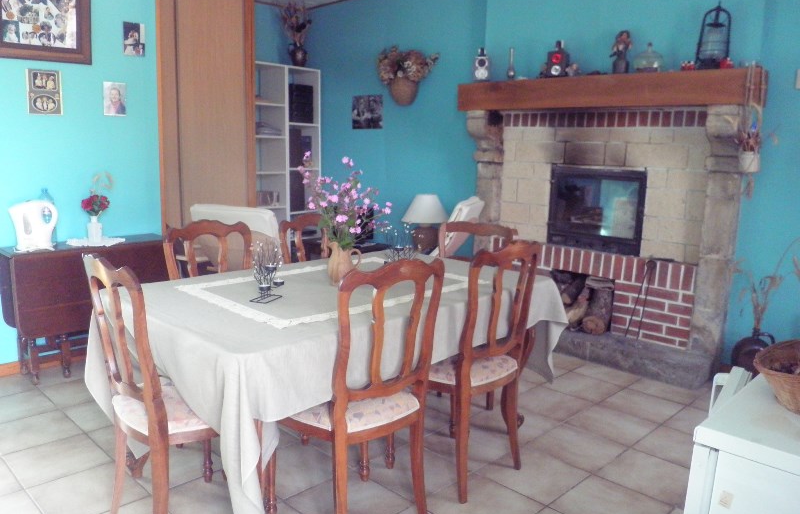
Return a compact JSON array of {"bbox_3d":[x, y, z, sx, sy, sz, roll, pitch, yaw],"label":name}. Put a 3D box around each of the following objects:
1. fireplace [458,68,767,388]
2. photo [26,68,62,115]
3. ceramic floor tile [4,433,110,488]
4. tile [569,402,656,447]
[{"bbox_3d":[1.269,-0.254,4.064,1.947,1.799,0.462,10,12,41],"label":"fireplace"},{"bbox_3d":[-1.960,-0.910,3.320,0.174,0.246,0.015,-7,13,-42],"label":"photo"},{"bbox_3d":[-1.416,0.840,2.494,0.340,0.010,0.340,-8,13,-44],"label":"ceramic floor tile"},{"bbox_3d":[1.059,0.834,2.986,0.345,0.010,0.345,-8,13,-44],"label":"tile"}]

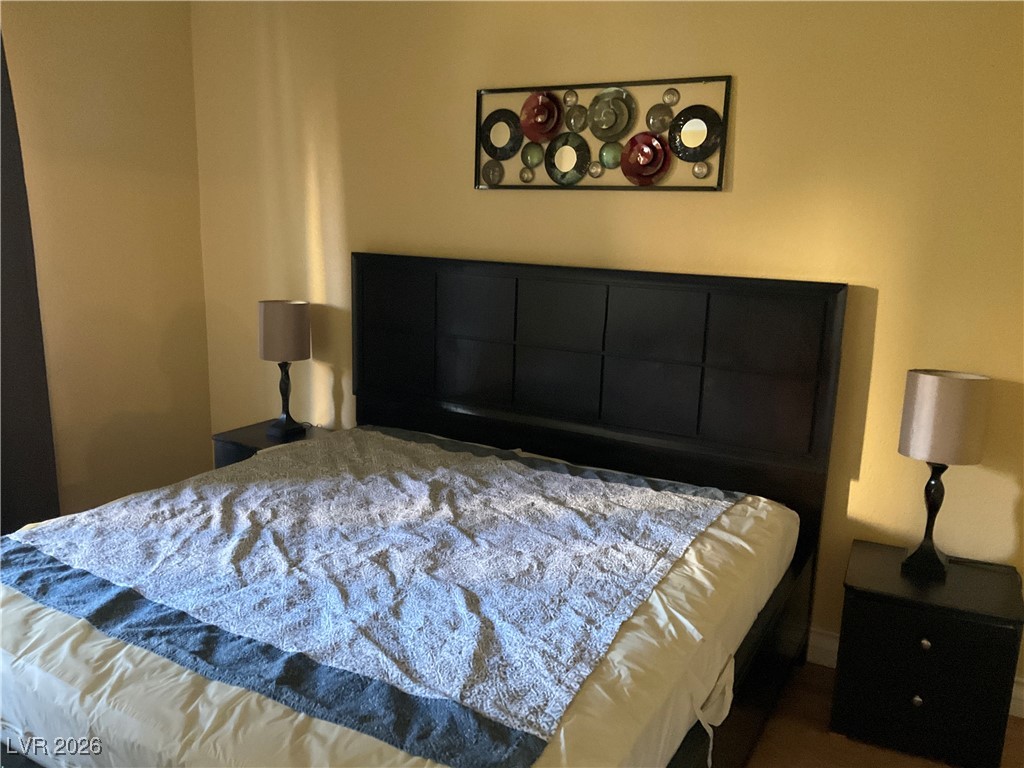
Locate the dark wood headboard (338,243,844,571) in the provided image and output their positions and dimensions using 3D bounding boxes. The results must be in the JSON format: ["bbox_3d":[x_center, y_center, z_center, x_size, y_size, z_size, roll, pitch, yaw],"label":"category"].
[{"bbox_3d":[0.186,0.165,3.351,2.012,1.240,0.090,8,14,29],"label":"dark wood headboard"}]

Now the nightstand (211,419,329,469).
[{"bbox_3d":[-1.084,0.480,4.032,0.465,0.490,0.410,8,14,29],"label":"nightstand"}]

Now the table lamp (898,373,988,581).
[{"bbox_3d":[1.282,0.282,2.595,0.222,0.620,0.222,8,14,29],"label":"table lamp"}]

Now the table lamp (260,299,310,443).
[{"bbox_3d":[-1.040,-0.066,3.947,0.222,0.615,0.222,1,12,0],"label":"table lamp"}]

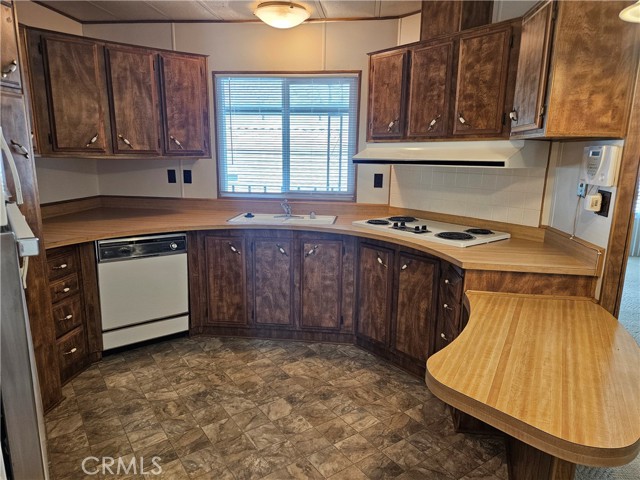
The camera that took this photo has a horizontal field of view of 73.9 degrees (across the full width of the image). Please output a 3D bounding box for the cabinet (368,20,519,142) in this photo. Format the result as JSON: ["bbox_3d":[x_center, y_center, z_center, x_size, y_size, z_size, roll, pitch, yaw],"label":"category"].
[{"bbox_3d":[0.863,-1.017,2.954,0.300,0.650,1.190,-8,14,-37],"label":"cabinet"}]

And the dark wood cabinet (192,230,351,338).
[{"bbox_3d":[-0.296,0.298,3.505,1.196,0.836,0.639,2,11,4],"label":"dark wood cabinet"}]

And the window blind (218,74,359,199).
[{"bbox_3d":[-0.293,-0.888,3.704,1.220,1.058,0.048,2,11,6],"label":"window blind"}]

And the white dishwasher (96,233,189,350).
[{"bbox_3d":[-1.394,0.321,3.227,0.591,0.795,0.600,-7,14,-36],"label":"white dishwasher"}]

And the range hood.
[{"bbox_3d":[0.839,-0.607,2.972,0.484,0.161,1.254,-8,14,-37],"label":"range hood"}]

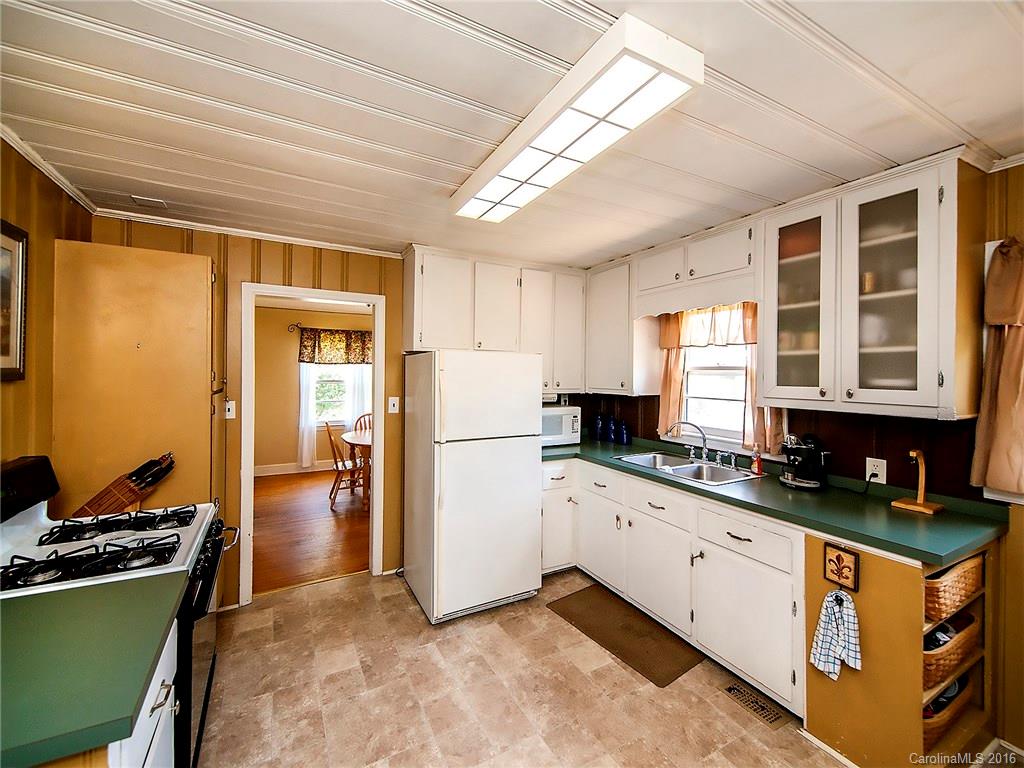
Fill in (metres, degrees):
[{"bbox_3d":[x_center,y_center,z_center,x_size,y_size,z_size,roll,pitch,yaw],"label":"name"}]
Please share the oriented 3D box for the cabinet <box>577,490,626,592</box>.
[{"bbox_3d":[0.617,1.076,2.886,0.025,0.555,0.490,0,1,-28],"label":"cabinet"}]

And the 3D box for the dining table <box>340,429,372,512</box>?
[{"bbox_3d":[-1.320,1.006,5.101,1.403,0.735,1.170,0,1,-29],"label":"dining table"}]

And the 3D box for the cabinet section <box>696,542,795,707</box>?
[{"bbox_3d":[1.091,1.114,2.004,0.030,0.537,0.495,0,1,-29],"label":"cabinet section"}]

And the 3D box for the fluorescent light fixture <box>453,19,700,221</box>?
[{"bbox_3d":[0.128,-0.917,1.681,0.292,0.110,1.245,0,1,-28],"label":"fluorescent light fixture"}]

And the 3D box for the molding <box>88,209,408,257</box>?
[{"bbox_3d":[-1.556,-0.948,2.691,1.710,0.045,0.042,0,1,-29],"label":"molding"}]

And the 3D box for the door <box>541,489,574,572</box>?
[{"bbox_3d":[0.347,1.107,3.167,0.269,0.575,0.025,0,1,-27],"label":"door"}]

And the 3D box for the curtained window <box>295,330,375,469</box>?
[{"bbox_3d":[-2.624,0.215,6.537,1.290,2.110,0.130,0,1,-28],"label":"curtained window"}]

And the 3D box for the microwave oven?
[{"bbox_3d":[0.277,0.354,3.519,0.498,0.306,0.375,0,1,-29],"label":"microwave oven"}]

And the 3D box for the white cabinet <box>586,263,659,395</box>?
[{"bbox_3d":[0.911,-0.428,3.428,0.300,1.024,0.562,0,1,-29],"label":"white cabinet"}]

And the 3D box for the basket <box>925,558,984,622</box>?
[{"bbox_3d":[1.598,0.767,1.702,0.540,0.175,0.310,0,1,-28],"label":"basket"}]

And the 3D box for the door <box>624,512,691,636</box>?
[{"bbox_3d":[0.847,1.101,2.452,0.030,0.552,0.480,0,1,-29],"label":"door"}]

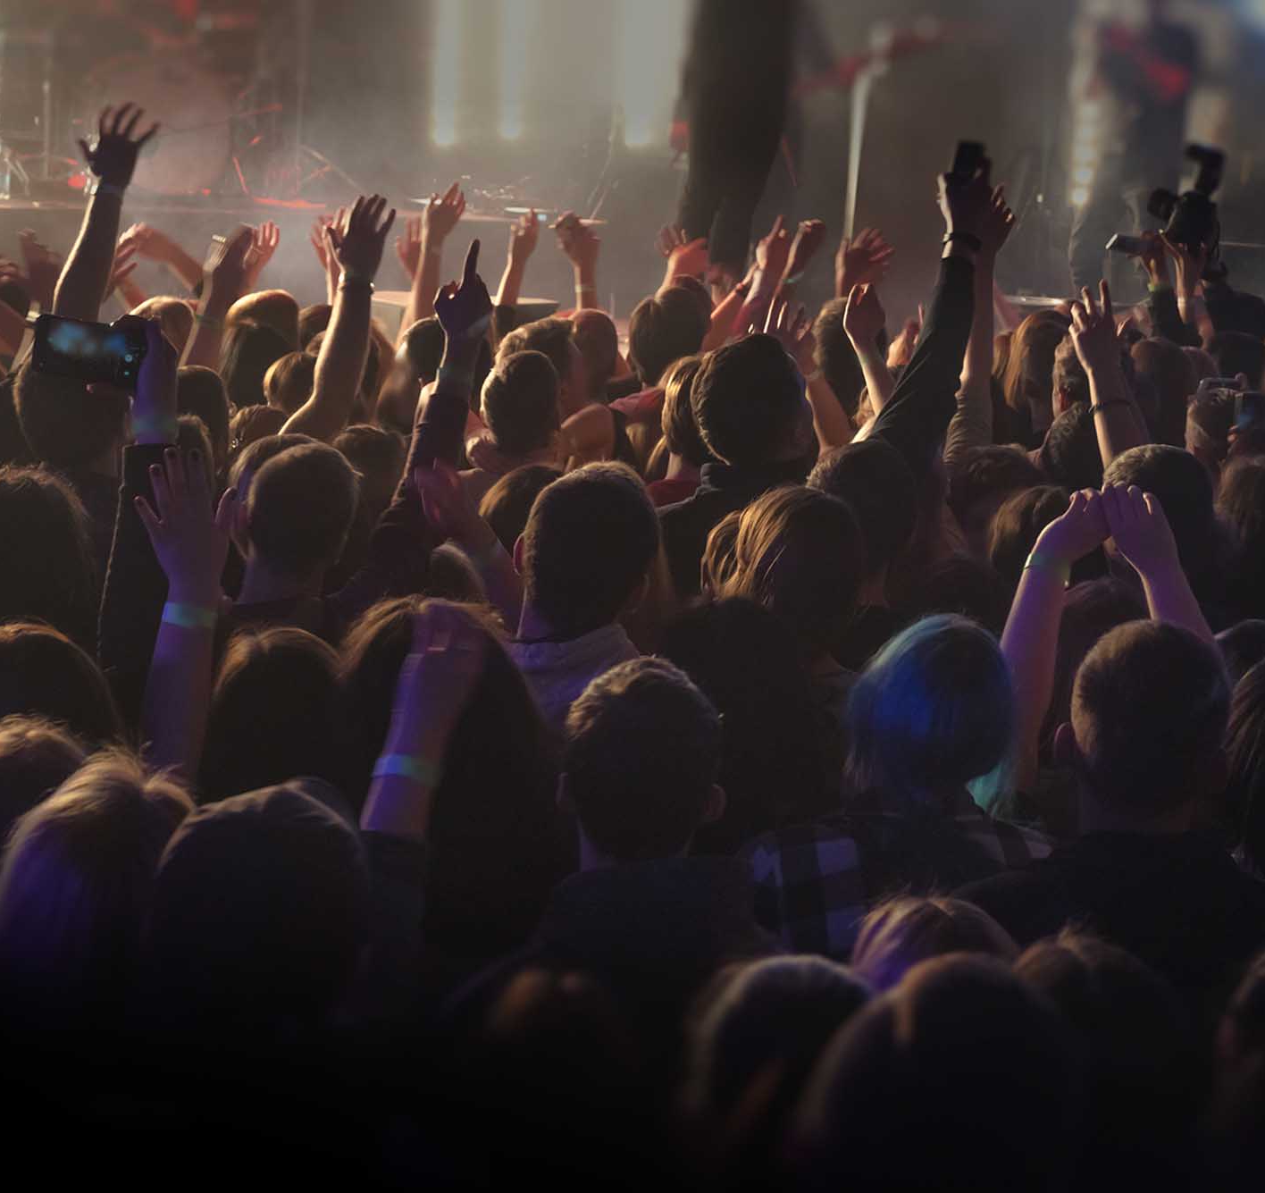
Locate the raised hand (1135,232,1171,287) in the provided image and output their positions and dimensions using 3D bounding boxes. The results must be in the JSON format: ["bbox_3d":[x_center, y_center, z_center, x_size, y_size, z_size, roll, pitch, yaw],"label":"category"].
[{"bbox_3d":[1.264,-0.818,7.000,0.088,0.130,0.085,0,11,0],"label":"raised hand"}]

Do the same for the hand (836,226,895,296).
[{"bbox_3d":[0.518,-0.746,6.400,0.120,0.155,0.080,15,10,-3],"label":"hand"}]

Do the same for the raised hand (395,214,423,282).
[{"bbox_3d":[-0.563,-0.883,7.300,0.090,0.170,0.060,-3,6,0],"label":"raised hand"}]

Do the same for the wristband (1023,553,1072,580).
[{"bbox_3d":[0.540,-0.039,3.750,0.060,0.024,0.050,23,-6,5],"label":"wristband"}]

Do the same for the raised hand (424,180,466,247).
[{"bbox_3d":[-0.452,-0.913,6.900,0.090,0.155,0.080,14,11,12],"label":"raised hand"}]

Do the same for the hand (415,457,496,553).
[{"bbox_3d":[-0.259,-0.130,4.200,0.075,0.150,0.070,-33,-22,5],"label":"hand"}]

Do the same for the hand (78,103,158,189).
[{"bbox_3d":[-1.000,-0.876,5.600,0.150,0.165,0.075,5,3,0],"label":"hand"}]

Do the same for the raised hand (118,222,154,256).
[{"bbox_3d":[-1.450,-1.043,8.400,0.090,0.095,0.110,-19,-2,-16],"label":"raised hand"}]

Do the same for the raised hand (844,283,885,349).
[{"bbox_3d":[0.483,-0.586,6.000,0.088,0.138,0.075,-3,-1,0],"label":"raised hand"}]

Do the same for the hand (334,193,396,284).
[{"bbox_3d":[-0.529,-0.708,5.700,0.115,0.180,0.070,6,10,-1],"label":"hand"}]

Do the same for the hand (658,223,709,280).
[{"bbox_3d":[0.152,-1.030,8.600,0.140,0.165,0.090,5,-1,-1],"label":"hand"}]

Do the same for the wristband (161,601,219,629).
[{"bbox_3d":[-0.538,0.022,3.500,0.062,0.025,0.050,7,9,-1],"label":"wristband"}]

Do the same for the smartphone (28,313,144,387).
[{"bbox_3d":[-0.717,-0.324,3.800,0.152,0.076,0.010,9,5,-3],"label":"smartphone"}]

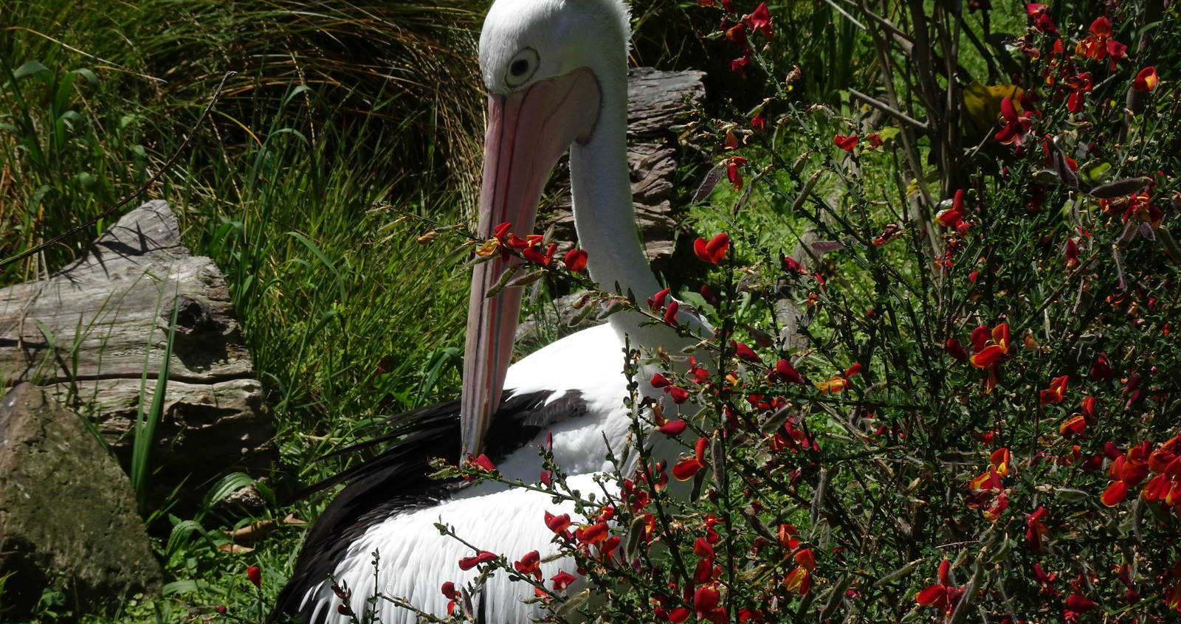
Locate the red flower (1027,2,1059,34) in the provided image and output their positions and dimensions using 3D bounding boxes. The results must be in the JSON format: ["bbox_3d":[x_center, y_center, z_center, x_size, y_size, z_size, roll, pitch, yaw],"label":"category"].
[{"bbox_3d":[0.414,-0.269,2.500,0.030,0.029,0.026,15,23,40],"label":"red flower"}]

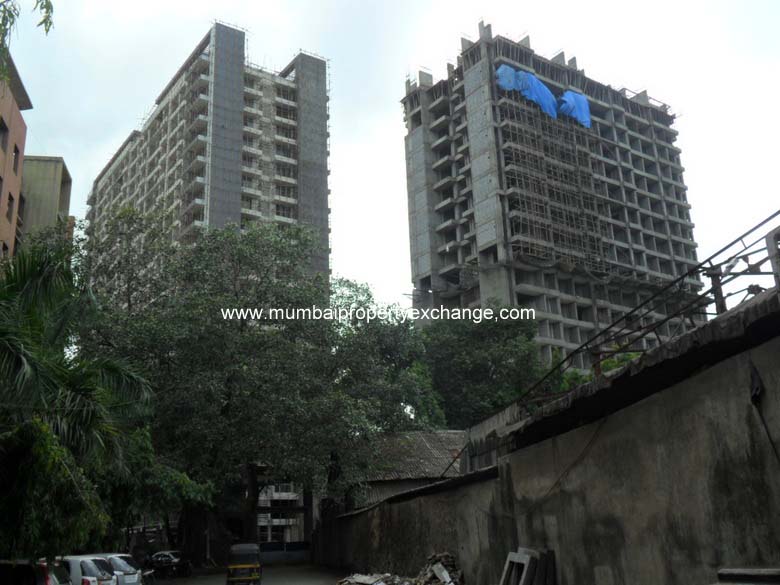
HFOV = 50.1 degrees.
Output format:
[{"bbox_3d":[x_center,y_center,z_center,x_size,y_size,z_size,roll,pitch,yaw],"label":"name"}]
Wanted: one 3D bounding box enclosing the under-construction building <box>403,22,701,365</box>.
[{"bbox_3d":[23.827,2.205,114.407,36.500,65.174,20.200,10,-21,-35],"label":"under-construction building"}]

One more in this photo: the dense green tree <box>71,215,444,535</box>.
[{"bbox_3d":[-5.822,4.663,38.983,16.500,17.944,14.500,0,-17,-8],"label":"dense green tree"}]

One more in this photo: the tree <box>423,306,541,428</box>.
[{"bbox_3d":[6.179,9.418,55.330,9.200,17.657,8.500,-4,-17,6],"label":"tree"}]

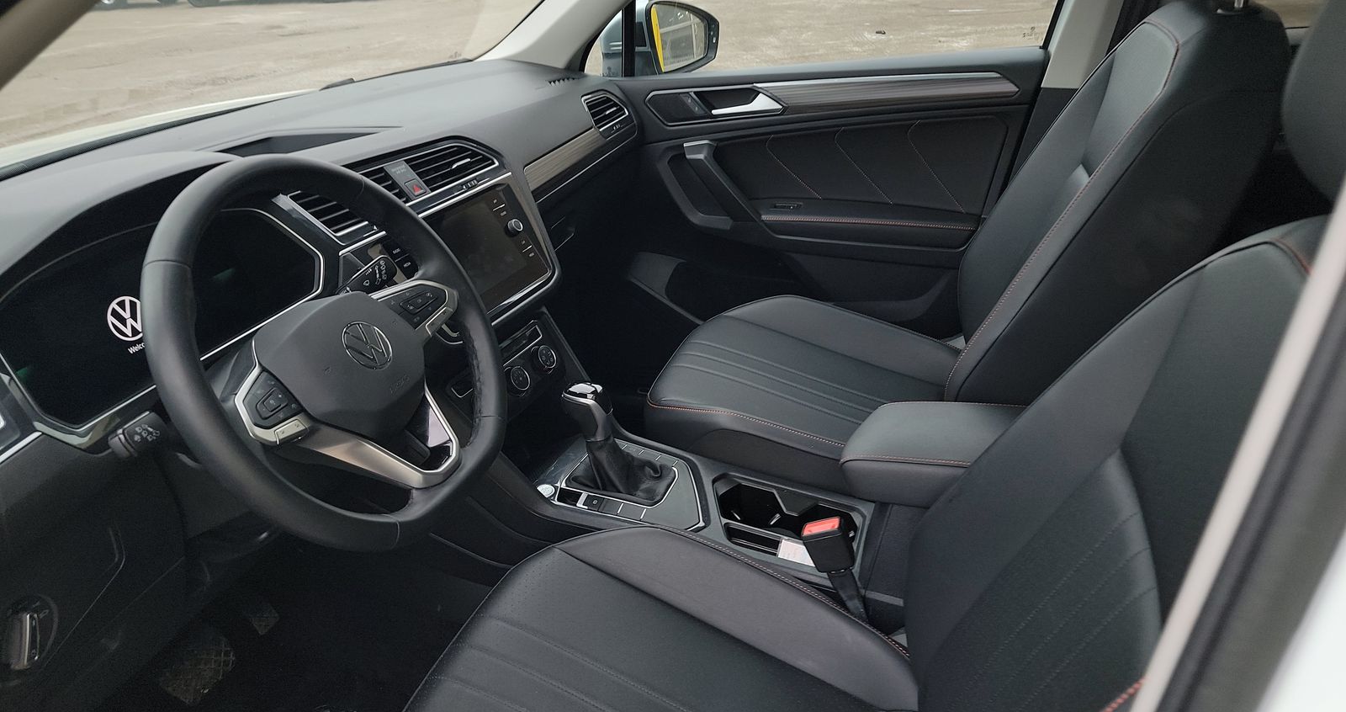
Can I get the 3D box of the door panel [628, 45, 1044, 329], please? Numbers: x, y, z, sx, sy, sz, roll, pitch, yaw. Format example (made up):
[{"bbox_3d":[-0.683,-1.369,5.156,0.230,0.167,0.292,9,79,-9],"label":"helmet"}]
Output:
[{"bbox_3d":[0.241,-0.244,1.777,0.840,0.630,0.160,5,27,17],"label":"door panel"}]

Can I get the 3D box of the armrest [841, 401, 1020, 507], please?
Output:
[{"bbox_3d":[0.367,0.116,1.089,0.320,0.085,0.180,5,27,17],"label":"armrest"}]

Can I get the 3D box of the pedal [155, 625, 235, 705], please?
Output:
[{"bbox_3d":[-0.620,0.407,1.219,0.030,0.058,0.090,-36,10,30],"label":"pedal"}]

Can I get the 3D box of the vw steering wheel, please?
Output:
[{"bbox_3d":[-0.297,-0.003,0.833,0.110,0.365,0.370,-24,16,28],"label":"vw steering wheel"}]

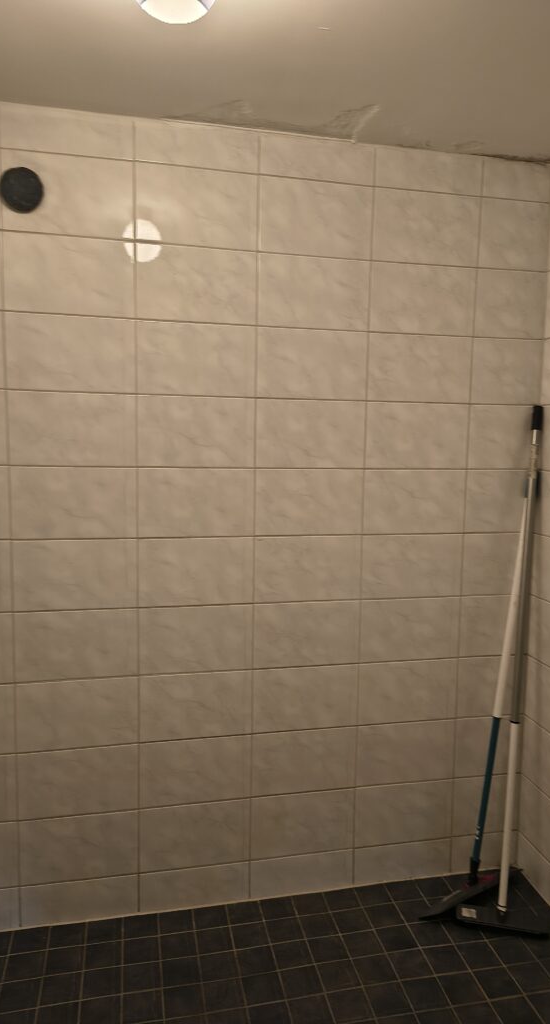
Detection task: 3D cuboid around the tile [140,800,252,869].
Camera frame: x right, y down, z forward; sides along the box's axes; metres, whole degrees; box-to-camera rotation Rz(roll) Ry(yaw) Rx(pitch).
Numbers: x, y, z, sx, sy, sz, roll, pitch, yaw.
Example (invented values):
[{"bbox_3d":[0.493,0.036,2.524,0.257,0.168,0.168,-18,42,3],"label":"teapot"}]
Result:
[{"bbox_3d":[-0.239,0.969,2.132,0.332,0.198,0.010,-1,7,-13],"label":"tile"}]

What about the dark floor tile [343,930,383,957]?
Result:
[{"bbox_3d":[0.245,1.210,1.980,0.097,0.009,0.097,0,6,-12],"label":"dark floor tile"}]

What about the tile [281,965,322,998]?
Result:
[{"bbox_3d":[0.069,1.228,1.845,0.098,0.010,0.098,-1,6,-12],"label":"tile"}]

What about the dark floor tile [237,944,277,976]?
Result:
[{"bbox_3d":[-0.050,1.227,1.935,0.099,0.010,0.095,-1,8,-12],"label":"dark floor tile"}]

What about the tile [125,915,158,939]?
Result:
[{"bbox_3d":[-0.389,1.202,2.054,0.097,0.009,0.092,0,7,-13],"label":"tile"}]

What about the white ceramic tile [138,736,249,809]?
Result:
[{"bbox_3d":[-0.235,0.770,2.110,0.332,0.198,0.010,-1,7,-13],"label":"white ceramic tile"}]

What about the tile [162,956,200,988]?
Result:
[{"bbox_3d":[-0.246,1.215,1.869,0.097,0.009,0.097,0,6,-12],"label":"tile"}]

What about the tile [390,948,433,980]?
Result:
[{"bbox_3d":[0.364,1.220,1.905,0.097,0.009,0.097,0,6,-12],"label":"tile"}]

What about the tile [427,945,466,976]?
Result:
[{"bbox_3d":[0.465,1.231,1.943,0.099,0.009,0.099,-1,7,-13],"label":"tile"}]

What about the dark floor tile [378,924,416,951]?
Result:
[{"bbox_3d":[0.344,1.209,2.002,0.097,0.009,0.097,0,6,-12],"label":"dark floor tile"}]

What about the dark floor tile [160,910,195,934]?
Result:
[{"bbox_3d":[-0.290,1.204,2.079,0.099,0.010,0.092,-1,8,-12],"label":"dark floor tile"}]

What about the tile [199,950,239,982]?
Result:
[{"bbox_3d":[-0.151,1.234,1.923,0.099,0.009,0.099,-1,6,-12],"label":"tile"}]

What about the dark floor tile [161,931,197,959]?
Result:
[{"bbox_3d":[-0.269,1.212,1.981,0.097,0.009,0.097,0,7,-13],"label":"dark floor tile"}]

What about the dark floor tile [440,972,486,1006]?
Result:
[{"bbox_3d":[0.481,1.230,1.826,0.097,0.009,0.097,0,6,-12],"label":"dark floor tile"}]

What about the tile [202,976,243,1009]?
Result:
[{"bbox_3d":[-0.129,1.230,1.802,0.097,0.009,0.097,-1,6,-12],"label":"tile"}]

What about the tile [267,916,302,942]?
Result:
[{"bbox_3d":[0.027,1.210,2.047,0.097,0.009,0.097,0,7,-13],"label":"tile"}]

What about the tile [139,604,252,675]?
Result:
[{"bbox_3d":[-0.229,0.372,2.065,0.332,0.198,0.010,-1,7,-13],"label":"tile"}]

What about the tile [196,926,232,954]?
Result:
[{"bbox_3d":[-0.170,1.211,2.001,0.098,0.010,0.098,-1,6,-12],"label":"tile"}]

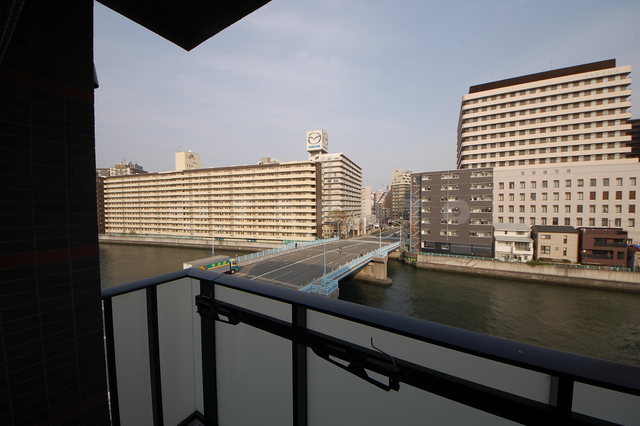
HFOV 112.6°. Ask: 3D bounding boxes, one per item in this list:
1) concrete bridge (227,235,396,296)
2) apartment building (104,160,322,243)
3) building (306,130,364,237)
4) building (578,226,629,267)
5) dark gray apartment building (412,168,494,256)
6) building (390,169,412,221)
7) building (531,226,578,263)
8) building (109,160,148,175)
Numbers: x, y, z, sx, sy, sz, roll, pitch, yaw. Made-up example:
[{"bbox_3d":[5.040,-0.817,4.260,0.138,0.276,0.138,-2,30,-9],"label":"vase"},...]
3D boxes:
[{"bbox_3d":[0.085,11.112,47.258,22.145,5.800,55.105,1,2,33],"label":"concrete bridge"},{"bbox_3d":[-59.236,-4.964,104.495,123.705,29.800,9.500,0,2,17],"label":"apartment building"},{"bbox_3d":[11.180,-16.376,130.375,18.897,50.100,46.000,0,2,23],"label":"building"},{"bbox_3d":[62.761,7.249,49.651,6.804,8.300,7.500,0,2,23],"label":"building"},{"bbox_3d":[36.913,-0.044,62.261,18.721,21.900,12.500,0,2,23],"label":"dark gray apartment building"},{"bbox_3d":[74.707,-16.522,196.522,16.847,45.600,20.000,0,2,18],"label":"building"},{"bbox_3d":[55.774,7.026,52.122,6.876,8.100,6.500,0,2,23],"label":"building"},{"bbox_3d":[-162.843,-16.442,182.646,25.575,49.600,15.000,0,2,18],"label":"building"}]

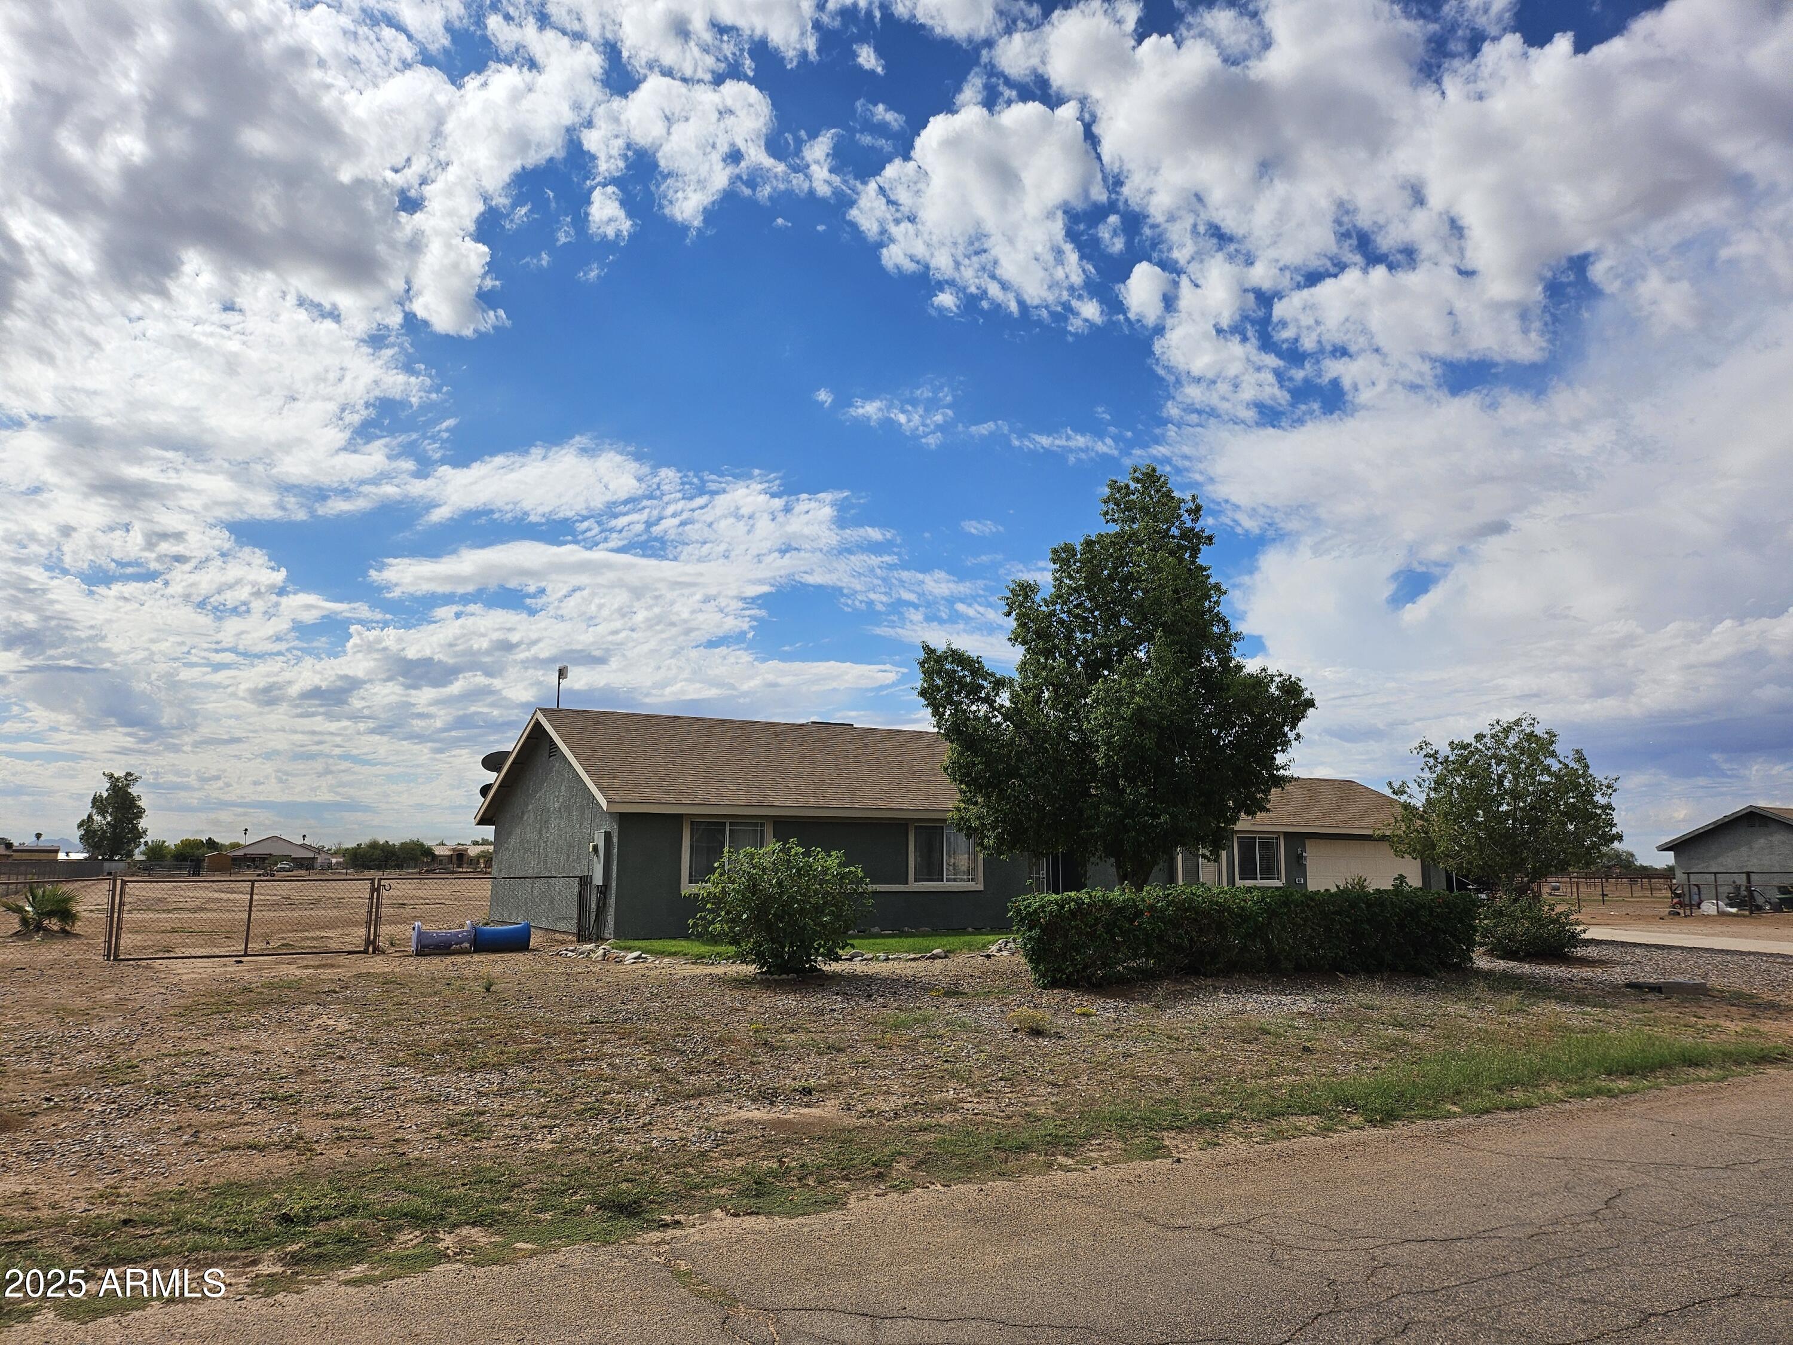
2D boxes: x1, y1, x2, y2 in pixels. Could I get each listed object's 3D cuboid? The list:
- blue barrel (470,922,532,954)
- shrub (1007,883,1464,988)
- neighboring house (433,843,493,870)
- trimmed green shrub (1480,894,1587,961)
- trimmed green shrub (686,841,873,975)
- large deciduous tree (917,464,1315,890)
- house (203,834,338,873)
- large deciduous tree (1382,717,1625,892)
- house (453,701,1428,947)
[{"bbox_3d":[-6.419,4.270,20.153,0.840,0.500,0.500,5,-10,-31],"label":"blue barrel"},{"bbox_3d":[4.635,3.409,16.479,6.350,1.070,1.400,4,-9,-23],"label":"shrub"},{"bbox_3d":[-91.567,39.343,262.076,18.000,4.700,14.000,5,-10,-31],"label":"neighboring house"},{"bbox_3d":[9.768,3.829,19.241,1.750,1.070,1.700,5,-10,-31],"label":"trimmed green shrub"},{"bbox_3d":[-1.562,3.122,16.720,2.500,1.720,2.400,0,-9,0],"label":"trimmed green shrub"},{"bbox_3d":[3.906,0.518,21.469,6.800,8.300,6.400,0,-9,0],"label":"large deciduous tree"},{"bbox_3d":[-101.152,29.804,202.838,19.000,5.600,16.000,5,-10,-31],"label":"house"},{"bbox_3d":[10.010,2.667,20.835,3.900,3.850,3.800,5,-10,-31],"label":"large deciduous tree"},{"bbox_3d":[2.984,4.210,34.085,25.897,4.831,10.240,5,-10,-31],"label":"house"}]

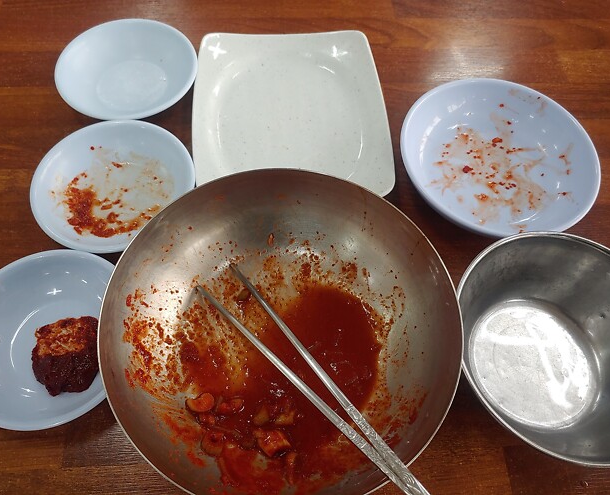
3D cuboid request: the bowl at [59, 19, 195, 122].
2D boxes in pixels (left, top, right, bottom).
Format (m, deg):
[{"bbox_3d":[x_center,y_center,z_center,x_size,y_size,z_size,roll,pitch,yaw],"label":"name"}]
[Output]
[{"bbox_3d":[-0.158,-0.154,0.435,0.123,0.028,0.123,1,64,-3],"label":"bowl"}]

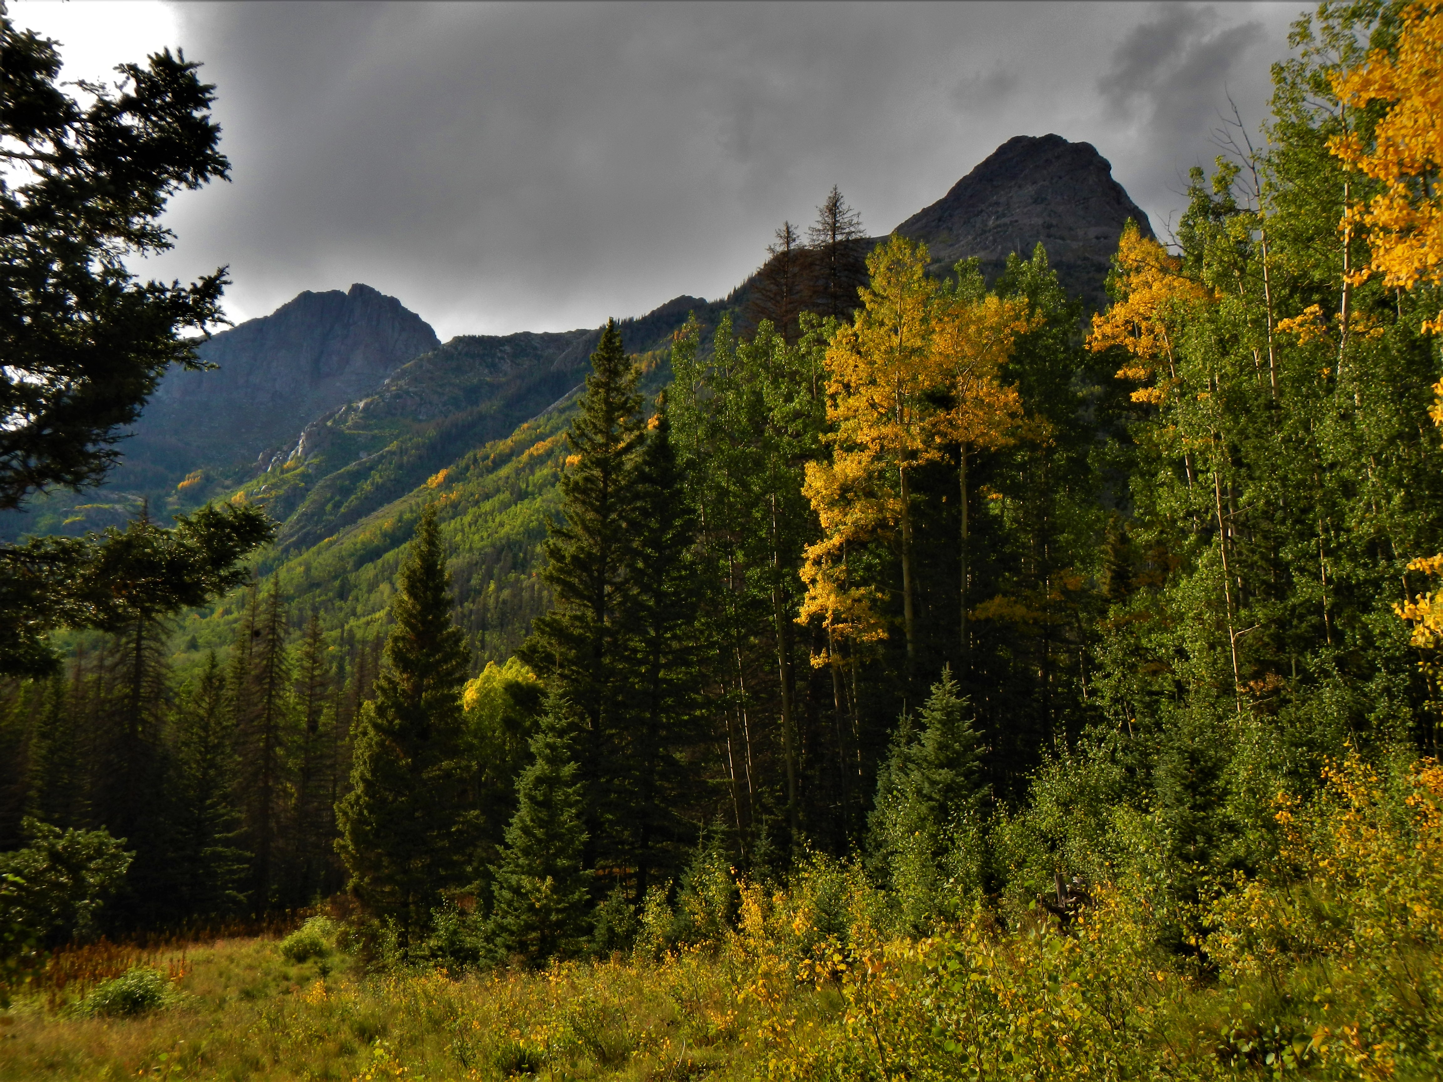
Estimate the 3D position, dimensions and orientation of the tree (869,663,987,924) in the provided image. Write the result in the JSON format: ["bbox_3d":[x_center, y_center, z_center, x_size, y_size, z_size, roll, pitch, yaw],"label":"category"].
[{"bbox_3d":[2.749,3.436,18.486,1.650,3.500,1.650,-1,-12,8],"label":"tree"}]

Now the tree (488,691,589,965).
[{"bbox_3d":[-2.562,4.006,19.427,1.500,3.850,1.500,2,-12,-7],"label":"tree"}]

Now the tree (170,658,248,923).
[{"bbox_3d":[-13.047,6.209,35.156,2.300,6.740,2.300,5,-12,-20],"label":"tree"}]

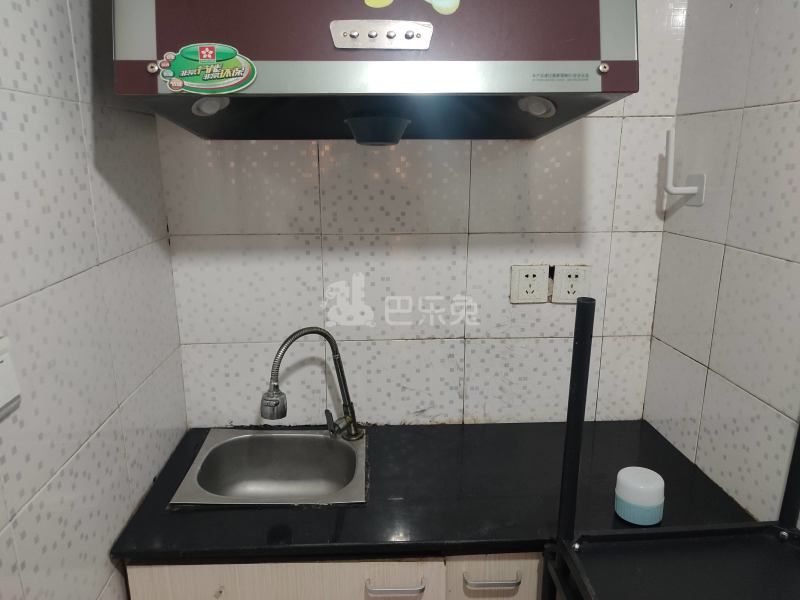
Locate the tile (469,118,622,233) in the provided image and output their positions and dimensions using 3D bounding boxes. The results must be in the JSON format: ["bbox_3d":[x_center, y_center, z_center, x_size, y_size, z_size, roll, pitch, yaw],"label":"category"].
[{"bbox_3d":[0.319,-0.276,1.285,0.330,0.252,0.010,-1,14,-2],"label":"tile"}]

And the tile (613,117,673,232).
[{"bbox_3d":[0.544,-0.279,1.294,0.119,0.252,0.010,-1,14,-2],"label":"tile"}]

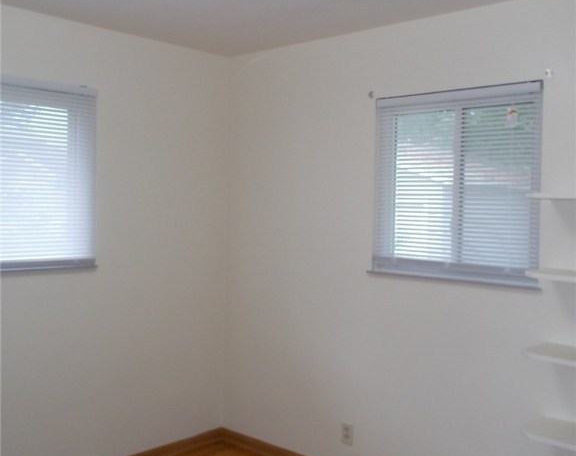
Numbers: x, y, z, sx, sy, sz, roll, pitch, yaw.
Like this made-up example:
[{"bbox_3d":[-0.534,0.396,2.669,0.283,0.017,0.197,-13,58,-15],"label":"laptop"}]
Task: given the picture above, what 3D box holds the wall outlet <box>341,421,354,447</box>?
[{"bbox_3d":[0.321,1.125,3.501,0.072,0.115,0.012,3,3,42],"label":"wall outlet"}]

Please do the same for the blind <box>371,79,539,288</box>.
[{"bbox_3d":[0.784,-0.205,3.077,0.845,0.880,0.040,3,3,42],"label":"blind"}]

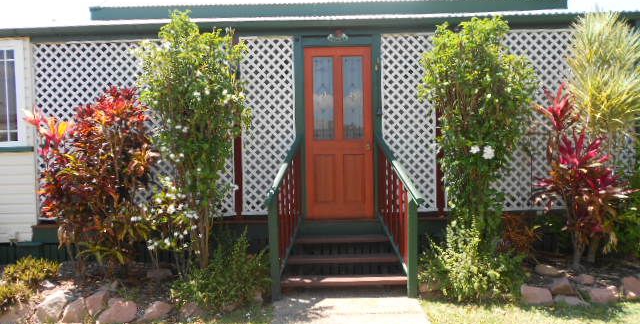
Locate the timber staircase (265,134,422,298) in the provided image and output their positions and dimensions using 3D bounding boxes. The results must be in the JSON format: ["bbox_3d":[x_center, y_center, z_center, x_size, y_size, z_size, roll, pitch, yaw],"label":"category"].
[{"bbox_3d":[0.245,0.525,5.231,1.565,1.665,1.020,-1,2,1],"label":"timber staircase"}]

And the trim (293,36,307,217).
[{"bbox_3d":[-0.224,-0.404,5.722,0.134,2.142,0.100,-1,2,1],"label":"trim"}]

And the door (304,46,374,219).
[{"bbox_3d":[0.245,-0.338,5.779,0.816,2.056,0.050,-1,2,1],"label":"door"}]

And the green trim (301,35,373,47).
[{"bbox_3d":[0.201,-1.427,5.692,0.845,0.132,0.090,-1,2,1],"label":"green trim"}]

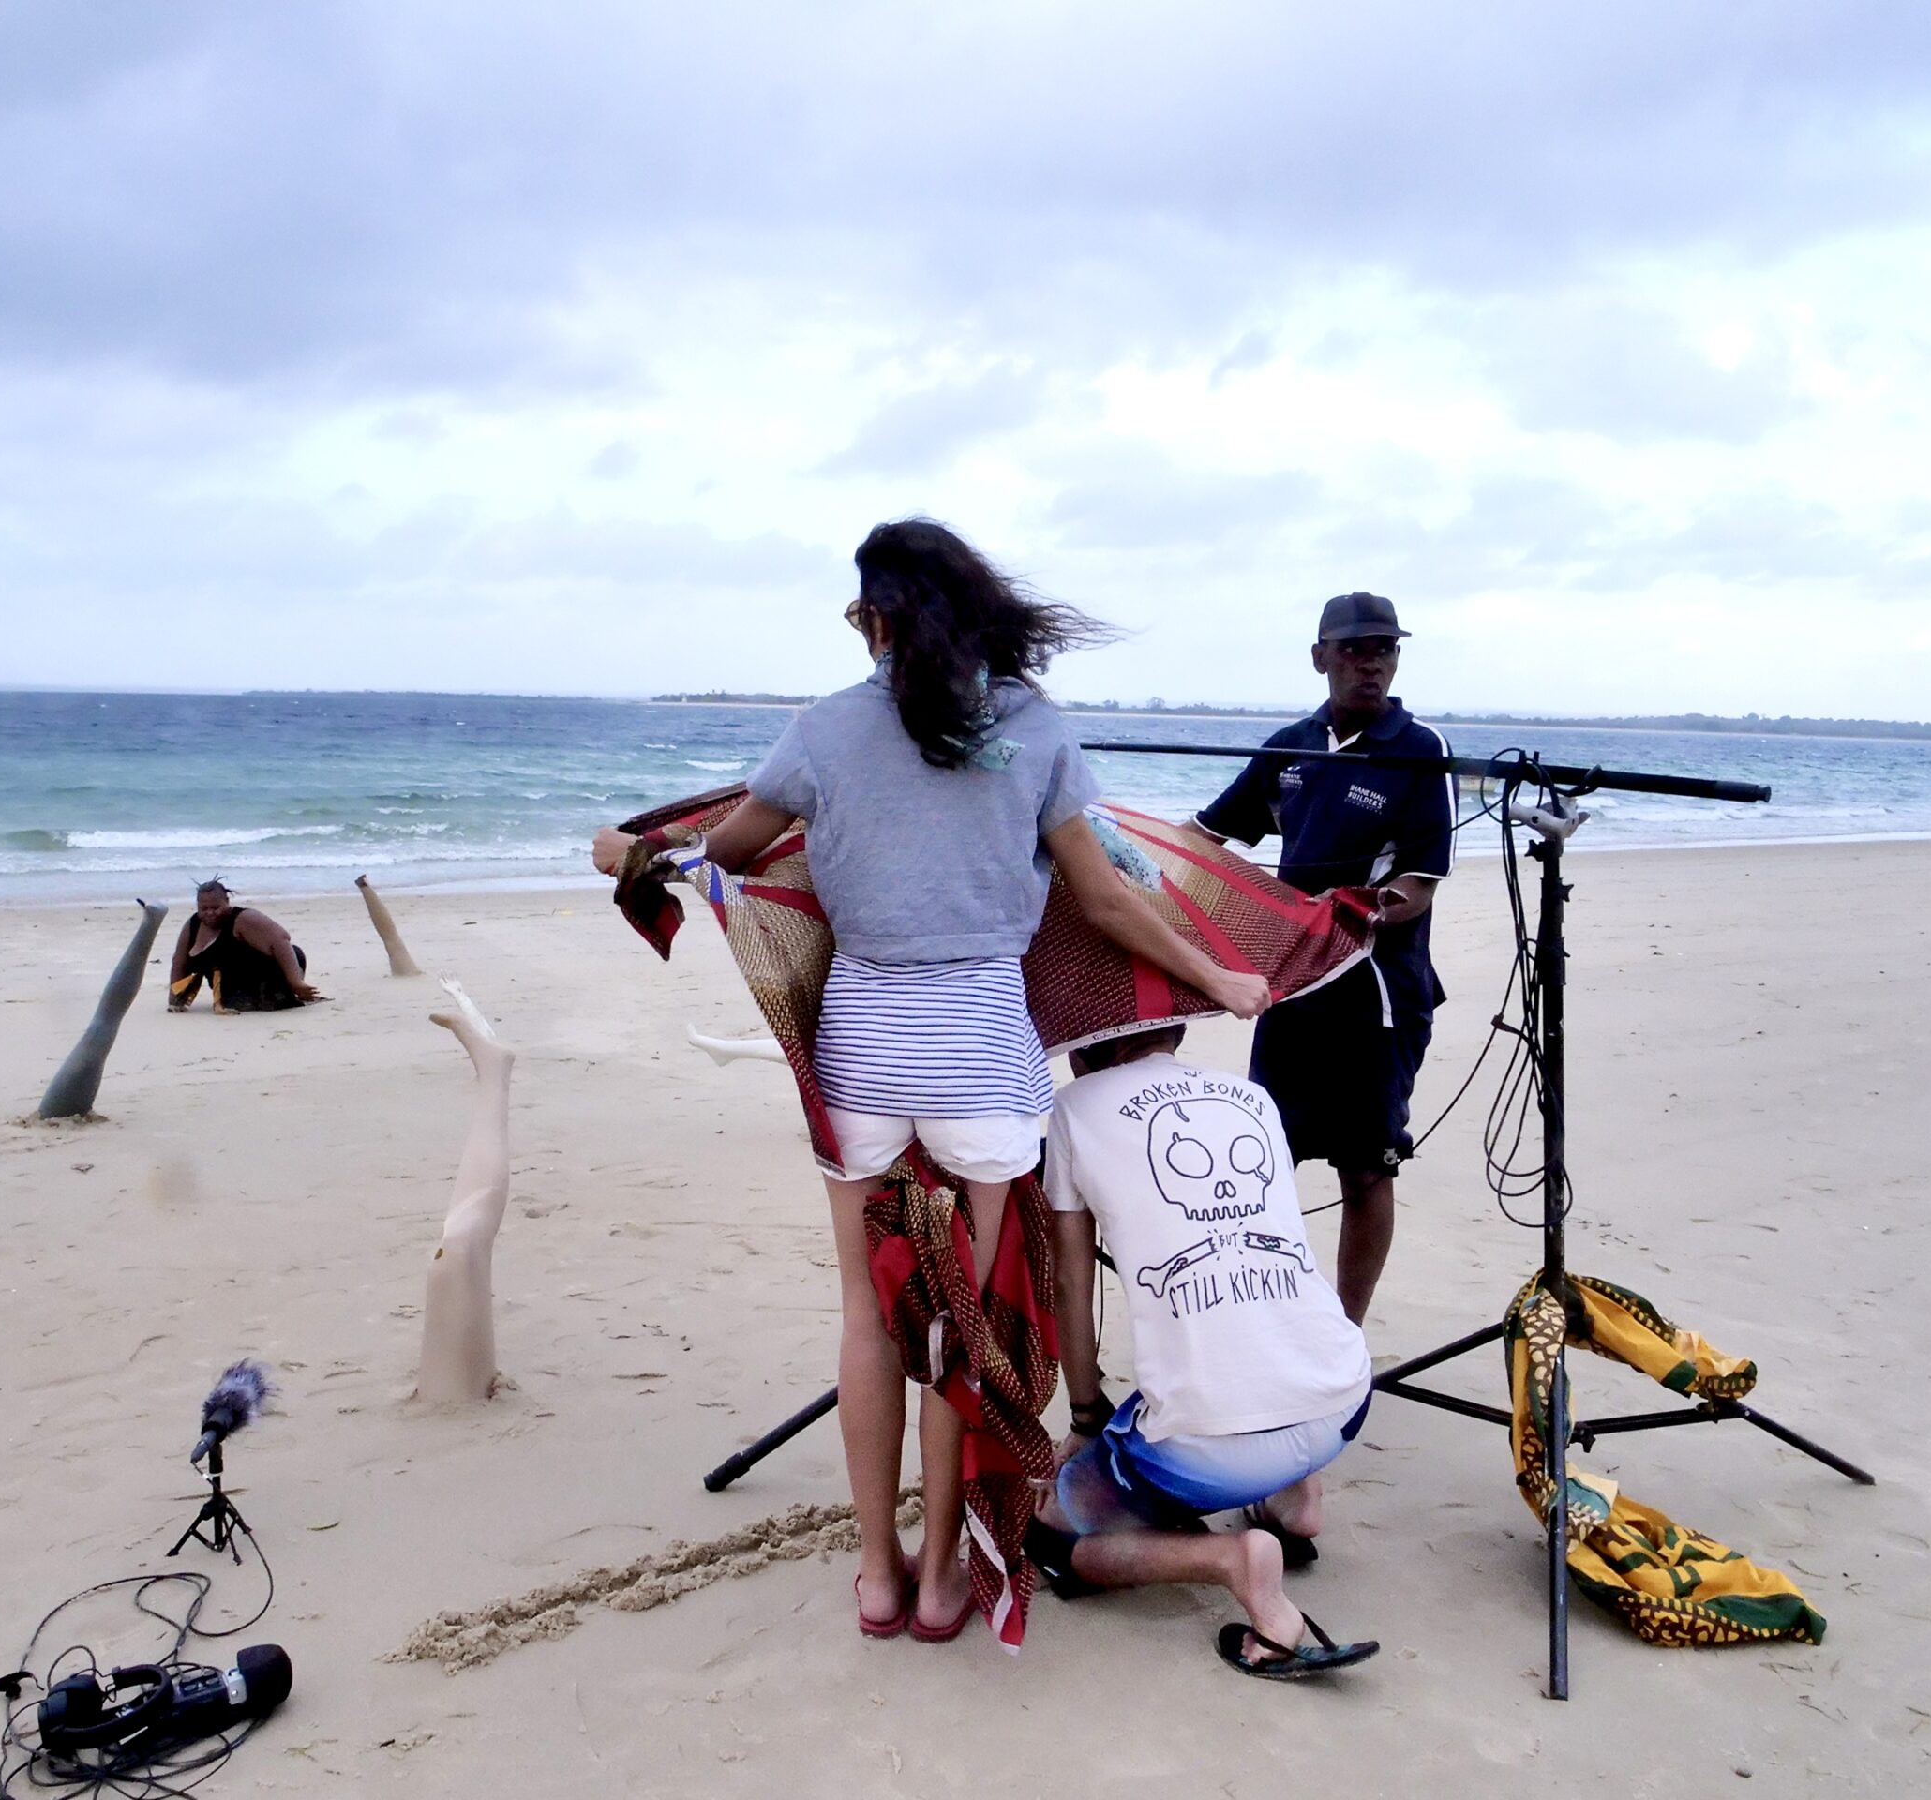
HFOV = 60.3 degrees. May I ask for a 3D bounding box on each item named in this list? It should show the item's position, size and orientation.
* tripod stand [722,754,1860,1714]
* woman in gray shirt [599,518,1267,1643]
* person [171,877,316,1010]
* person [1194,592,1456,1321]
[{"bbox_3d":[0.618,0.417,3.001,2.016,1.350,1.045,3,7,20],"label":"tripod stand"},{"bbox_3d":[-0.070,0.280,2.644,1.070,1.680,0.540,1,7,-3],"label":"woman in gray shirt"},{"bbox_3d":[-3.399,0.159,7.948,0.670,0.600,0.850,1,7,4],"label":"person"},{"bbox_3d":[0.780,0.192,3.493,0.540,1.690,0.420,6,8,36],"label":"person"}]

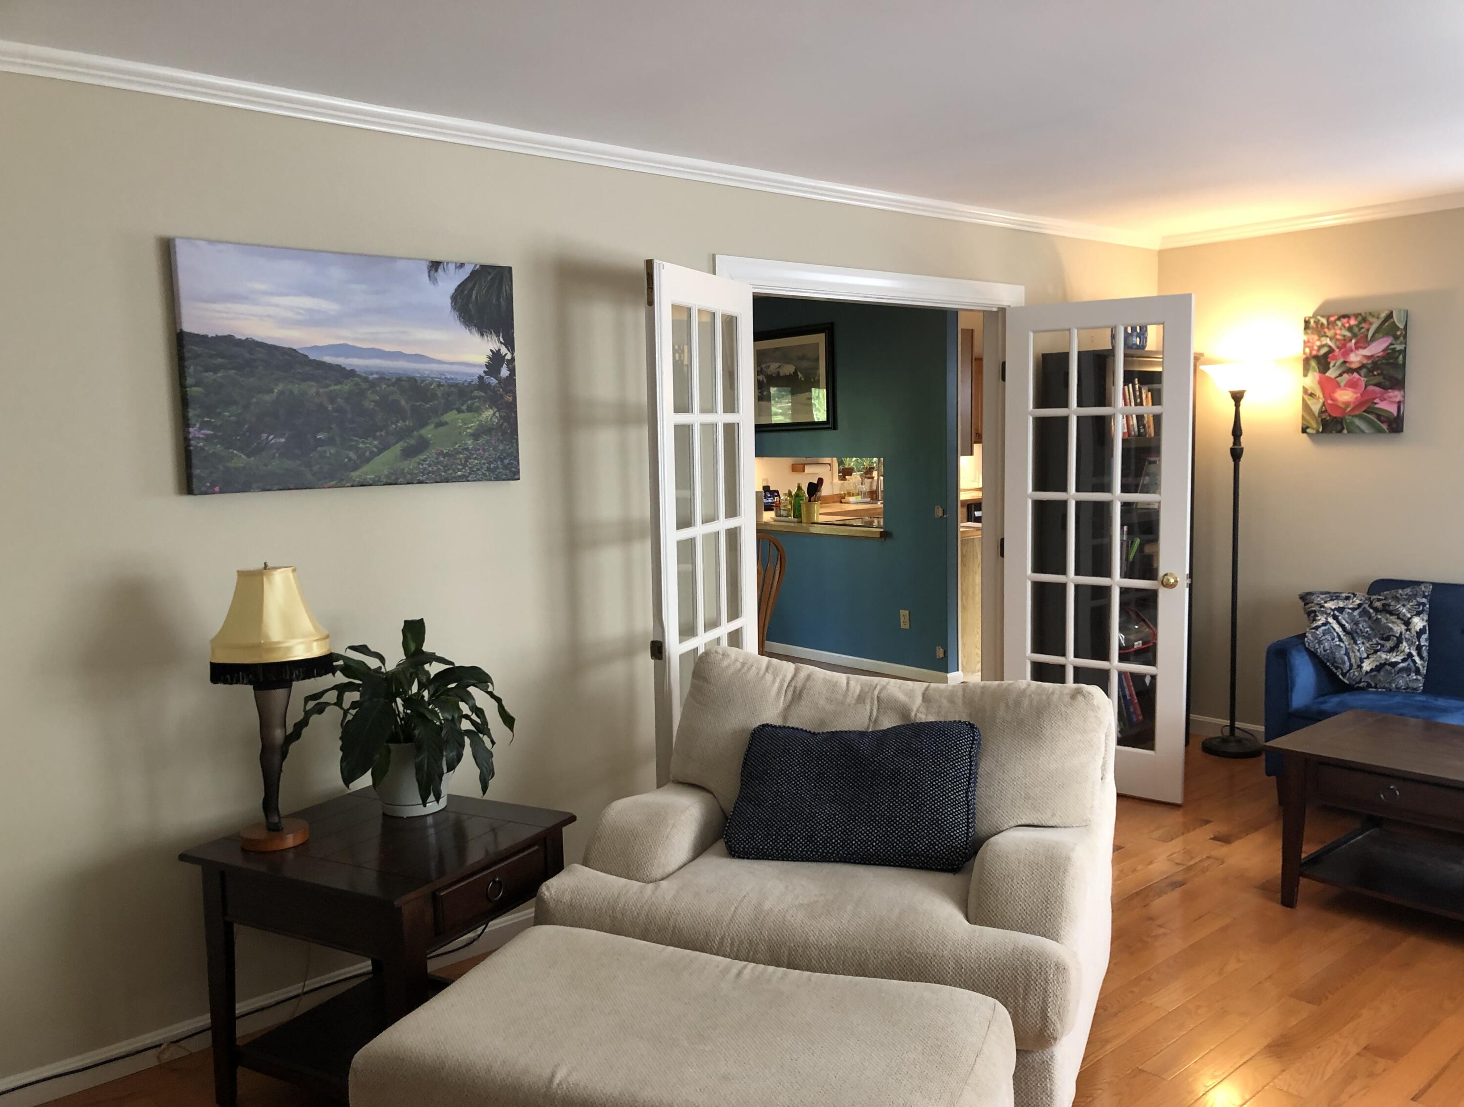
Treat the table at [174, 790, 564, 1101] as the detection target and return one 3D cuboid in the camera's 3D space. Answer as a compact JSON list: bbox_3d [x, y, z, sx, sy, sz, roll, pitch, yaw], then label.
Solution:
[{"bbox_3d":[-0.813,0.969,2.866,0.660,0.614,0.606,2,7,29],"label":"table"}]

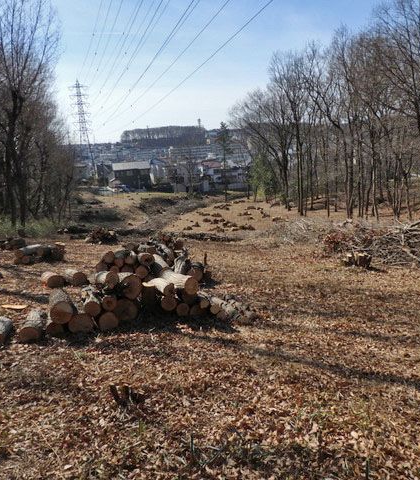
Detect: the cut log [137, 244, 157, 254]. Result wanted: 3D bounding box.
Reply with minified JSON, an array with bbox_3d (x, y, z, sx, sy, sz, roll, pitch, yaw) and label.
[{"bbox_3d":[-1.727,0.292,12.873,0.250,0.240,0.800,-3,4,-21],"label":"cut log"}]

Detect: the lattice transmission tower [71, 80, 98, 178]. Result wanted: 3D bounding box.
[{"bbox_3d":[-50.118,-44.047,185.877,8.200,38.100,6.200,-8,13,-19],"label":"lattice transmission tower"}]

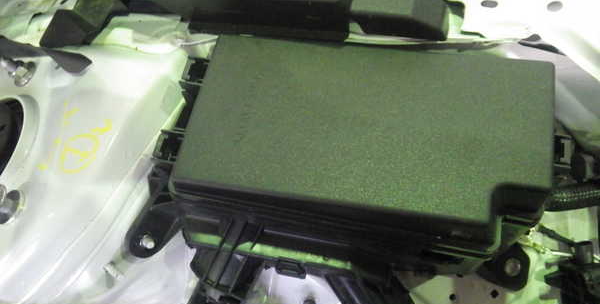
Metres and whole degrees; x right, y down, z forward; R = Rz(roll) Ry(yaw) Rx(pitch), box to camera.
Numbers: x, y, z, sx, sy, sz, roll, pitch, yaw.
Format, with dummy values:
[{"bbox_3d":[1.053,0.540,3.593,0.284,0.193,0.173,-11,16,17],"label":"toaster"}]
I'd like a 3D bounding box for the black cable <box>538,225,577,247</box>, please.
[{"bbox_3d":[0.228,0.075,0.474,0.033,0.008,0.008,27,72,17],"label":"black cable"}]

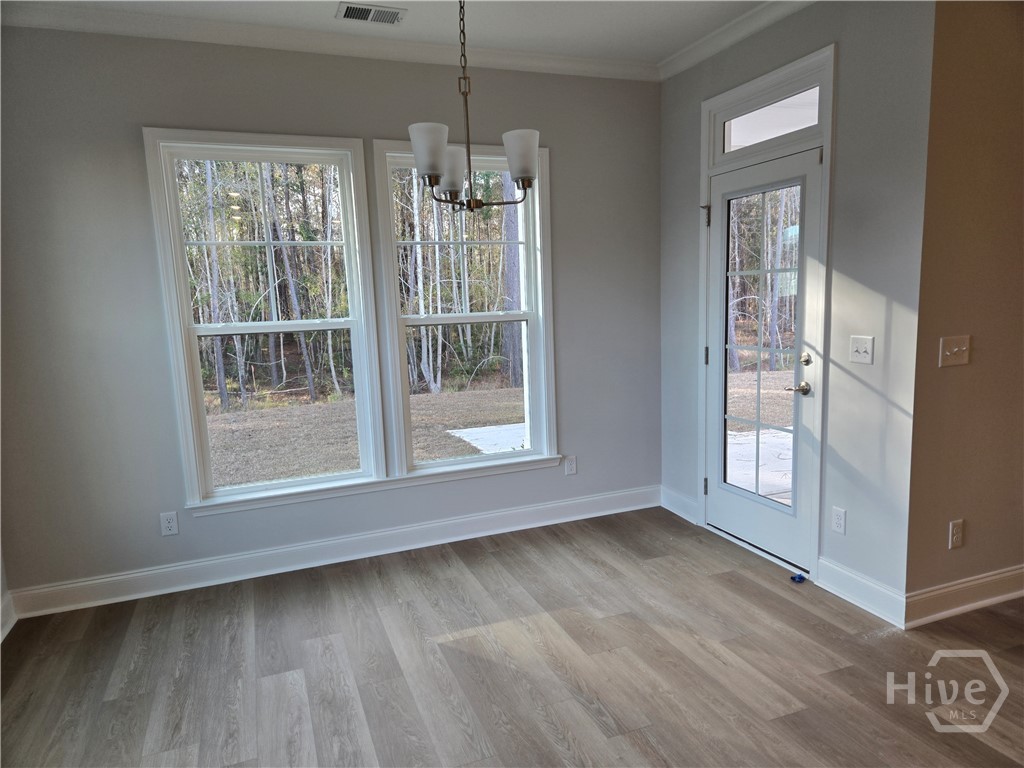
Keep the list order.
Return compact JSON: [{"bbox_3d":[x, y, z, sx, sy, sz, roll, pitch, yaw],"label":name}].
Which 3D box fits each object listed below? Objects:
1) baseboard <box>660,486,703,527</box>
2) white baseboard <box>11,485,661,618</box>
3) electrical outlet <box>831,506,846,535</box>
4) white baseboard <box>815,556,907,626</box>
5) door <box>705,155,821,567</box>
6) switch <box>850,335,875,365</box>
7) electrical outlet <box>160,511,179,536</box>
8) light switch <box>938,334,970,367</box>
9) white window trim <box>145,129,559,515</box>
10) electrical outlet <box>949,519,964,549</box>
[{"bbox_3d":[1.060,0.760,4.316,0.025,0.132,0.422,-5,9,-21],"label":"baseboard"},{"bbox_3d":[-0.681,0.890,3.853,3.617,0.132,0.025,-5,9,-21],"label":"white baseboard"},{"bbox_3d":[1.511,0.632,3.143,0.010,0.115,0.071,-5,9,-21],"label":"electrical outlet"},{"bbox_3d":[1.565,0.926,3.053,0.025,0.132,0.470,-5,9,-21],"label":"white baseboard"},{"bbox_3d":[1.303,-0.115,3.570,0.047,2.016,0.791,-5,9,-21],"label":"door"},{"bbox_3d":[1.513,-0.145,2.946,0.015,0.116,0.114,-5,9,-21],"label":"switch"},{"bbox_3d":[-1.720,0.704,3.421,0.071,0.115,0.010,-5,9,-21],"label":"electrical outlet"},{"bbox_3d":[1.813,-0.133,2.777,0.166,0.116,0.015,-5,9,-21],"label":"light switch"},{"bbox_3d":[-0.710,-0.344,3.693,2.094,1.885,0.080,-5,9,-21],"label":"white window trim"},{"bbox_3d":[1.911,0.647,2.921,0.072,0.116,0.010,-5,9,-21],"label":"electrical outlet"}]

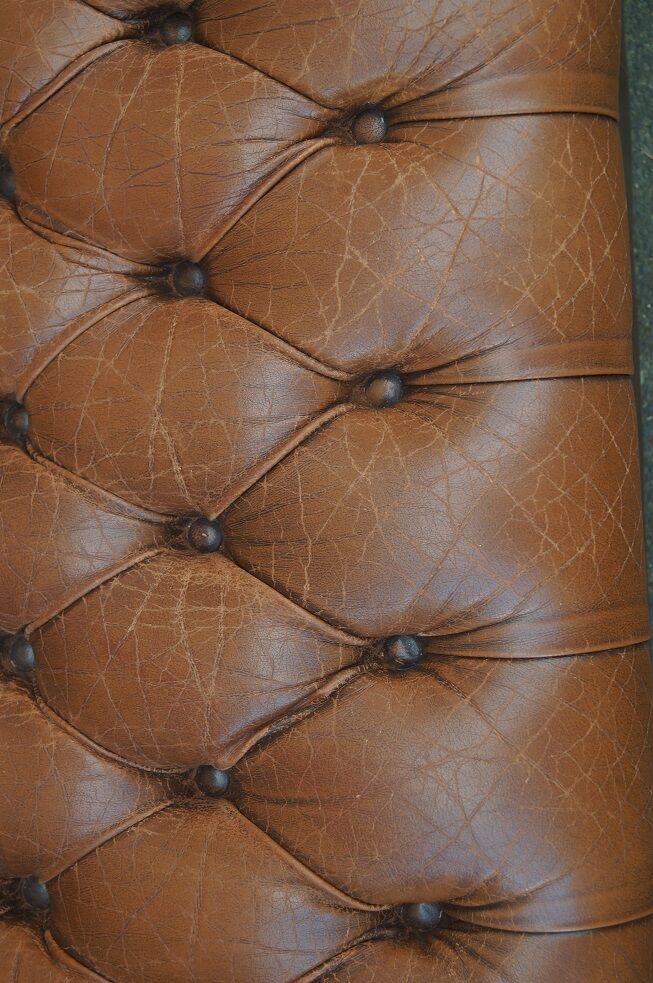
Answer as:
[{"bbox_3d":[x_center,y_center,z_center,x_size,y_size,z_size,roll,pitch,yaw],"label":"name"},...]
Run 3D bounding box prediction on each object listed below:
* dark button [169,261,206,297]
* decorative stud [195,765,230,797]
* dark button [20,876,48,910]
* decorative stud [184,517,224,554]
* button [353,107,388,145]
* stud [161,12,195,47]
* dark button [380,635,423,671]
[{"bbox_3d":[-0.080,-0.123,0.947,0.009,0.020,0.020,0,90,-67],"label":"dark button"},{"bbox_3d":[-0.065,0.167,0.947,0.009,0.020,0.020,0,90,-67],"label":"decorative stud"},{"bbox_3d":[-0.177,0.245,0.998,0.009,0.020,0.020,0,90,-61],"label":"dark button"},{"bbox_3d":[-0.070,0.025,0.947,0.009,0.020,0.020,0,90,-67],"label":"decorative stud"},{"bbox_3d":[0.024,-0.201,0.900,0.020,0.009,0.020,0,90,18],"label":"button"},{"bbox_3d":[-0.086,-0.267,0.947,0.009,0.020,0.020,0,90,-67],"label":"stud"},{"bbox_3d":[0.043,0.088,0.900,0.020,0.009,0.020,0,90,18],"label":"dark button"}]

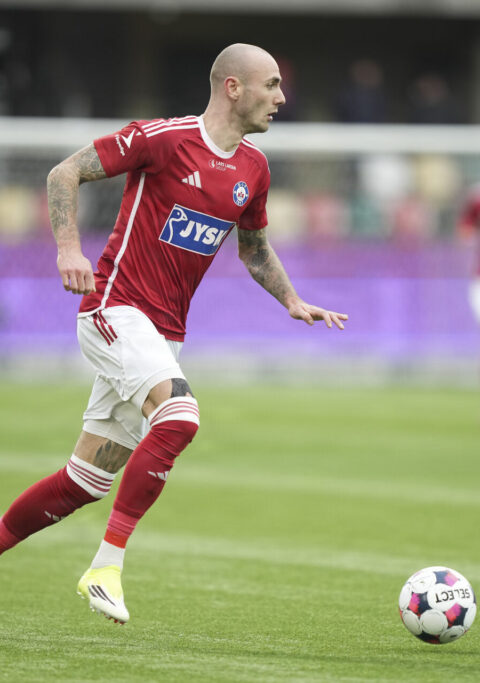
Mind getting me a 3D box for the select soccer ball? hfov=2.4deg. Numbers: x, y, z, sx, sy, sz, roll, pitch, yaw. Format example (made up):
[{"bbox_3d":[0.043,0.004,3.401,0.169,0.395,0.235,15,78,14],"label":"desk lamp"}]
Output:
[{"bbox_3d":[0.561,0.748,32.200,0.220,0.220,0.220,1,0,0],"label":"select soccer ball"}]

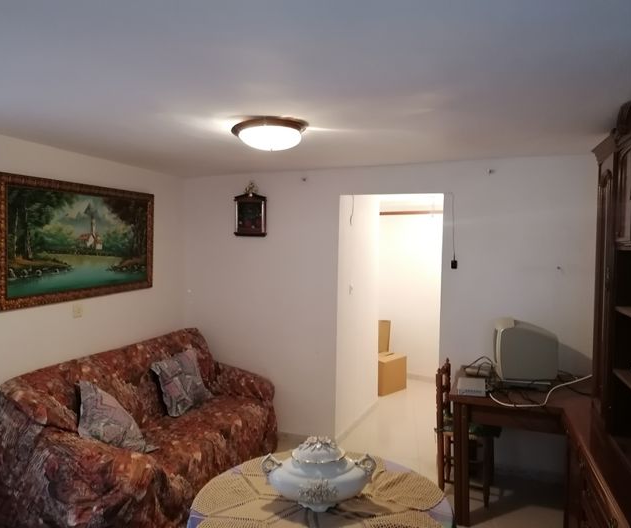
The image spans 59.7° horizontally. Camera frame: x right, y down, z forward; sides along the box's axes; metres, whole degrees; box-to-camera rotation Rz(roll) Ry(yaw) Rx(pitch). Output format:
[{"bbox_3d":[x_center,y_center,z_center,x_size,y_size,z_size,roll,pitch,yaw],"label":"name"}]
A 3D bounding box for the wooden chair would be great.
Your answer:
[{"bbox_3d":[1.000,1.096,3.630,0.385,0.850,0.365,2,3,23],"label":"wooden chair"}]

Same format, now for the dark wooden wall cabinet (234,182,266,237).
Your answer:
[{"bbox_3d":[-0.558,-0.464,4.680,0.275,0.445,0.060,1,3,20],"label":"dark wooden wall cabinet"}]

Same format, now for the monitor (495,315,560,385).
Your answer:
[{"bbox_3d":[1.360,0.571,3.570,0.375,0.360,0.355,1,3,14],"label":"monitor"}]

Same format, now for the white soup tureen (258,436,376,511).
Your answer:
[{"bbox_3d":[0.010,0.691,1.840,0.375,0.235,0.260,0,3,0],"label":"white soup tureen"}]

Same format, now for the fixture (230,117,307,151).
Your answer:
[{"bbox_3d":[-0.224,-0.623,2.700,0.375,0.120,0.375,0,3,0],"label":"fixture"}]

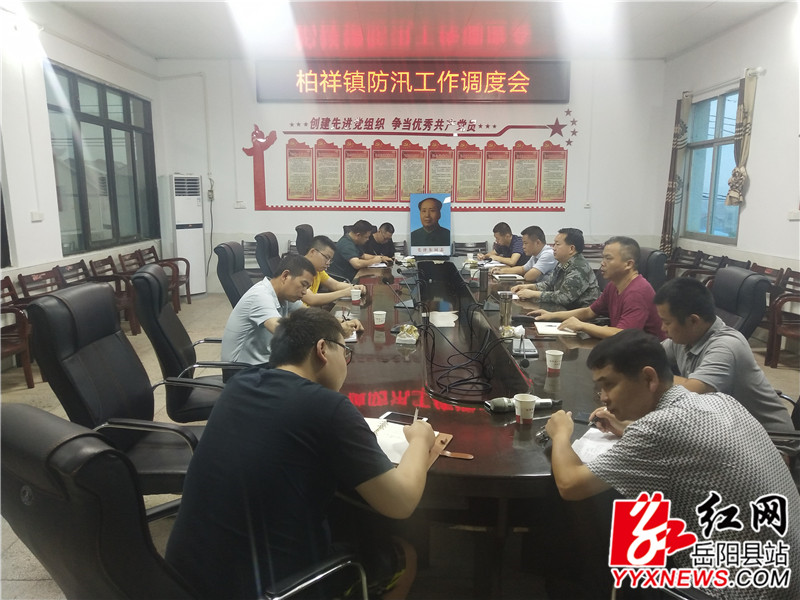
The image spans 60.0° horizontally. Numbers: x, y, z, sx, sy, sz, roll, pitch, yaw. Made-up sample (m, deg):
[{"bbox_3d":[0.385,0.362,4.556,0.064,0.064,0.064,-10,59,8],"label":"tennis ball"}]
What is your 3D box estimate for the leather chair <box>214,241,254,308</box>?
[{"bbox_3d":[-1.028,0.116,5.571,0.740,1.130,0.630,0,9,2],"label":"leather chair"}]

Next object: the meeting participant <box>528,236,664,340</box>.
[{"bbox_3d":[1.175,0.246,4.265,0.840,1.270,0.600,0,9,1],"label":"meeting participant"}]

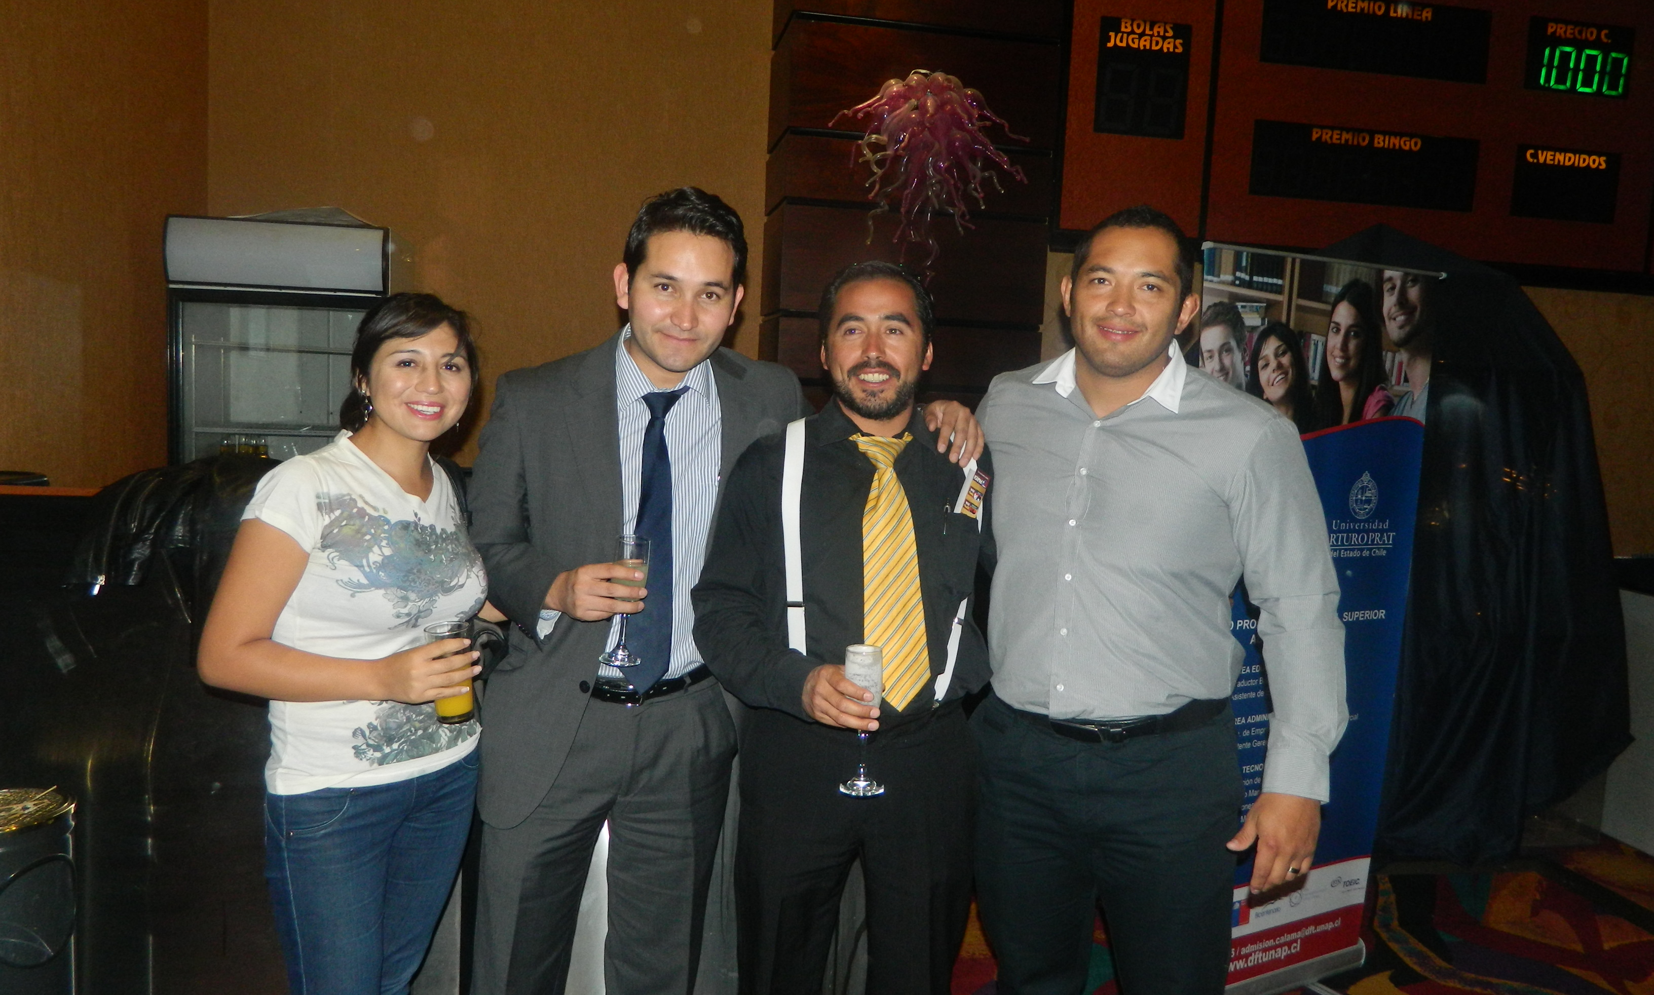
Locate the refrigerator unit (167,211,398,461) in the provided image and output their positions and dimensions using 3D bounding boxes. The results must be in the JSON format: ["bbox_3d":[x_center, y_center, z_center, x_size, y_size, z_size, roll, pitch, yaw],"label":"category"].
[{"bbox_3d":[-1.885,0.070,4.291,0.706,2.022,0.580,2,5,-7],"label":"refrigerator unit"}]

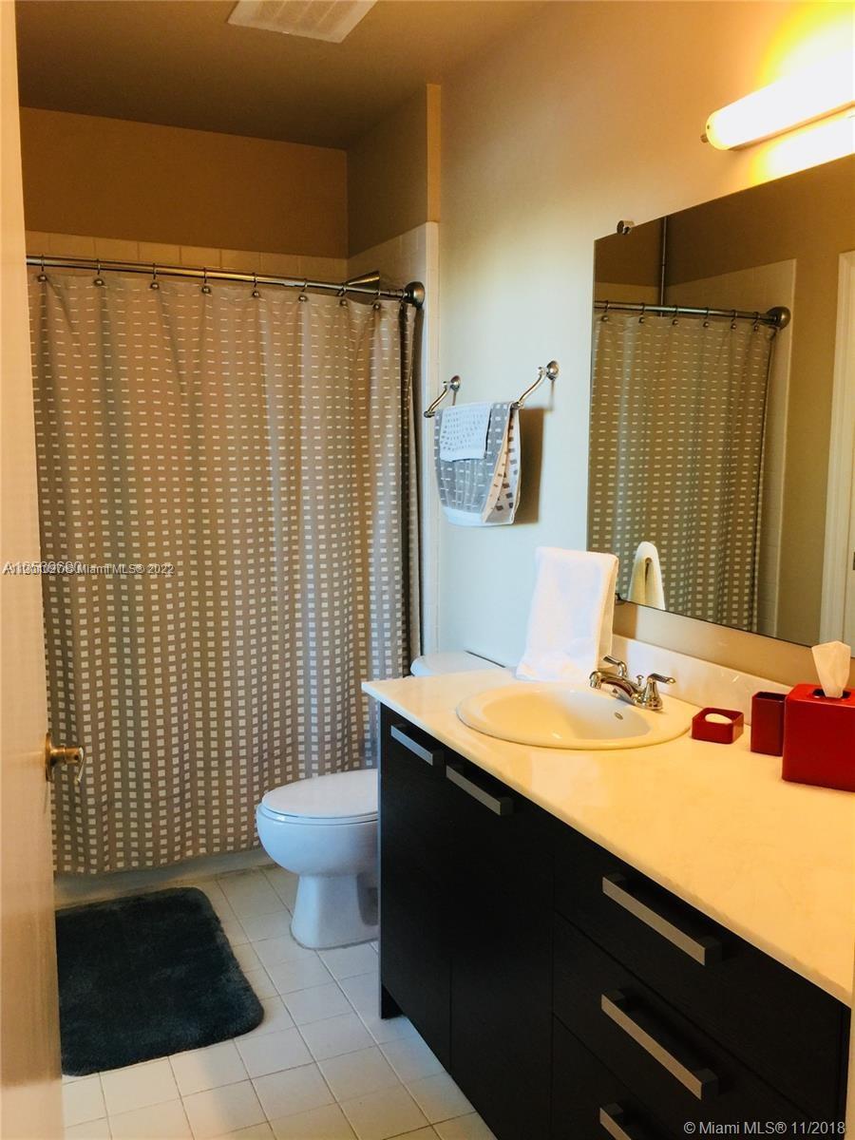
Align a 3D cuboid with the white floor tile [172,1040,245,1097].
[{"bbox_3d":[-0.500,1.149,2.191,0.150,0.010,0.150,-3,7,-24],"label":"white floor tile"}]

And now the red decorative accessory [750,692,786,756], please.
[{"bbox_3d":[0.652,0.289,1.798,0.065,0.104,0.063,5,9,30],"label":"red decorative accessory"}]

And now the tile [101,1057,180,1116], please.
[{"bbox_3d":[-0.639,1.158,2.125,0.150,0.010,0.146,-3,8,-25],"label":"tile"}]

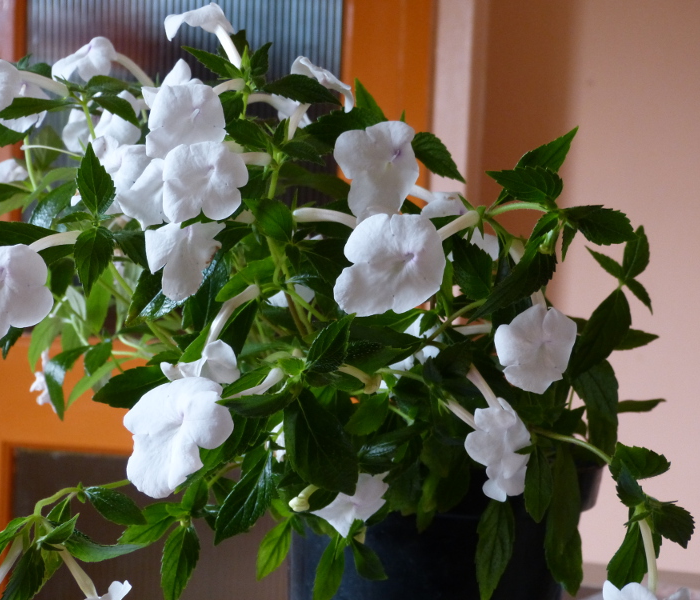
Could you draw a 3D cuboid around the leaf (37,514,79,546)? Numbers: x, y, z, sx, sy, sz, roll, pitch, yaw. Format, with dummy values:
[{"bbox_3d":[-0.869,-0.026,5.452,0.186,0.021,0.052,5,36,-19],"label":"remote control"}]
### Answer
[{"bbox_3d":[-0.142,0.112,0.630,0.023,0.007,0.012,-33,36,6],"label":"leaf"}]

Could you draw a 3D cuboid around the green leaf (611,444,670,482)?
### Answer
[{"bbox_3d":[0.145,0.081,0.647,0.029,0.020,0.010,-2,-33,10],"label":"green leaf"}]

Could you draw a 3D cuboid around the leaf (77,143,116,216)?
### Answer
[{"bbox_3d":[-0.131,-0.062,0.670,0.020,0.039,0.009,-7,-18,1],"label":"leaf"}]

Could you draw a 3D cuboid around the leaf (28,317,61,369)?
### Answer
[{"bbox_3d":[-0.191,0.026,0.810,0.016,0.037,0.010,24,-6,8],"label":"leaf"}]

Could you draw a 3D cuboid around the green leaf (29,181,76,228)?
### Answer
[{"bbox_3d":[-0.173,-0.055,0.750,0.019,0.037,0.010,42,-12,22],"label":"green leaf"}]

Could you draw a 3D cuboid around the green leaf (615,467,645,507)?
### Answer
[{"bbox_3d":[0.135,0.090,0.625,0.012,0.021,0.009,-24,0,8],"label":"green leaf"}]

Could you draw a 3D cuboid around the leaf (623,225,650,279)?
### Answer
[{"bbox_3d":[0.153,-0.026,0.690,0.014,0.030,0.008,18,0,26],"label":"leaf"}]

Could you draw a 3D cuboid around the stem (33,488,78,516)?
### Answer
[{"bbox_3d":[-0.132,0.091,0.585,0.023,0.006,0.005,-31,0,-7],"label":"stem"}]

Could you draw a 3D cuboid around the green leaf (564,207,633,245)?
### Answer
[{"bbox_3d":[0.127,-0.038,0.660,0.039,0.009,0.021,18,45,15],"label":"green leaf"}]

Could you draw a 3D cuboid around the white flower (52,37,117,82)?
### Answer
[{"bbox_3d":[-0.152,-0.138,0.740,0.036,0.027,0.020,0,-24,34],"label":"white flower"}]

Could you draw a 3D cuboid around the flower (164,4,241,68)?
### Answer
[{"bbox_3d":[-0.080,-0.142,0.700,0.040,0.034,0.038,-20,-22,-9],"label":"flower"}]

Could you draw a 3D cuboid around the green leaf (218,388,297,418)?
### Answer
[{"bbox_3d":[-0.043,0.048,0.605,0.035,0.013,0.014,0,18,0],"label":"green leaf"}]

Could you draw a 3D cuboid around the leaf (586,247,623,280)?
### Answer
[{"bbox_3d":[0.138,-0.019,0.700,0.012,0.028,0.007,-44,7,37],"label":"leaf"}]

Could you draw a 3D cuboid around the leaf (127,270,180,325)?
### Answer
[{"bbox_3d":[-0.103,-0.004,0.665,0.021,0.043,0.010,18,-31,26],"label":"leaf"}]

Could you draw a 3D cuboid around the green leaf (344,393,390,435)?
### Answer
[{"bbox_3d":[0.009,0.058,0.660,0.019,0.029,0.009,46,-6,-8],"label":"green leaf"}]

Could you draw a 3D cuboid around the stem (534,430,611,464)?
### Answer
[{"bbox_3d":[0.110,0.072,0.640,0.043,0.009,0.008,24,0,0],"label":"stem"}]

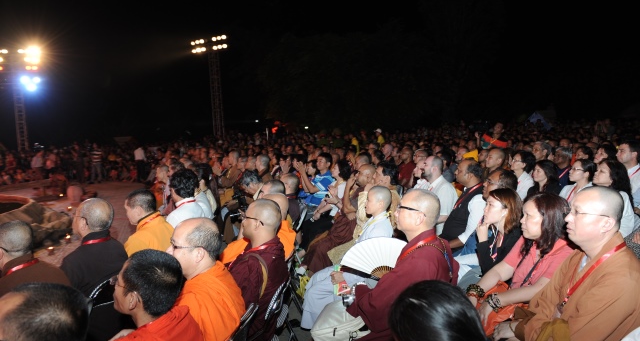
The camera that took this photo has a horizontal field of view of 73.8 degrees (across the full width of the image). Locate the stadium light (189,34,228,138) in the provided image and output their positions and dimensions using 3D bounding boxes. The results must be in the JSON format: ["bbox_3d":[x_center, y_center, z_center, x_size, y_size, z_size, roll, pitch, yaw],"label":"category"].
[{"bbox_3d":[-5.551,-3.598,22.312,2.400,6.780,0.650,1,6,30],"label":"stadium light"}]

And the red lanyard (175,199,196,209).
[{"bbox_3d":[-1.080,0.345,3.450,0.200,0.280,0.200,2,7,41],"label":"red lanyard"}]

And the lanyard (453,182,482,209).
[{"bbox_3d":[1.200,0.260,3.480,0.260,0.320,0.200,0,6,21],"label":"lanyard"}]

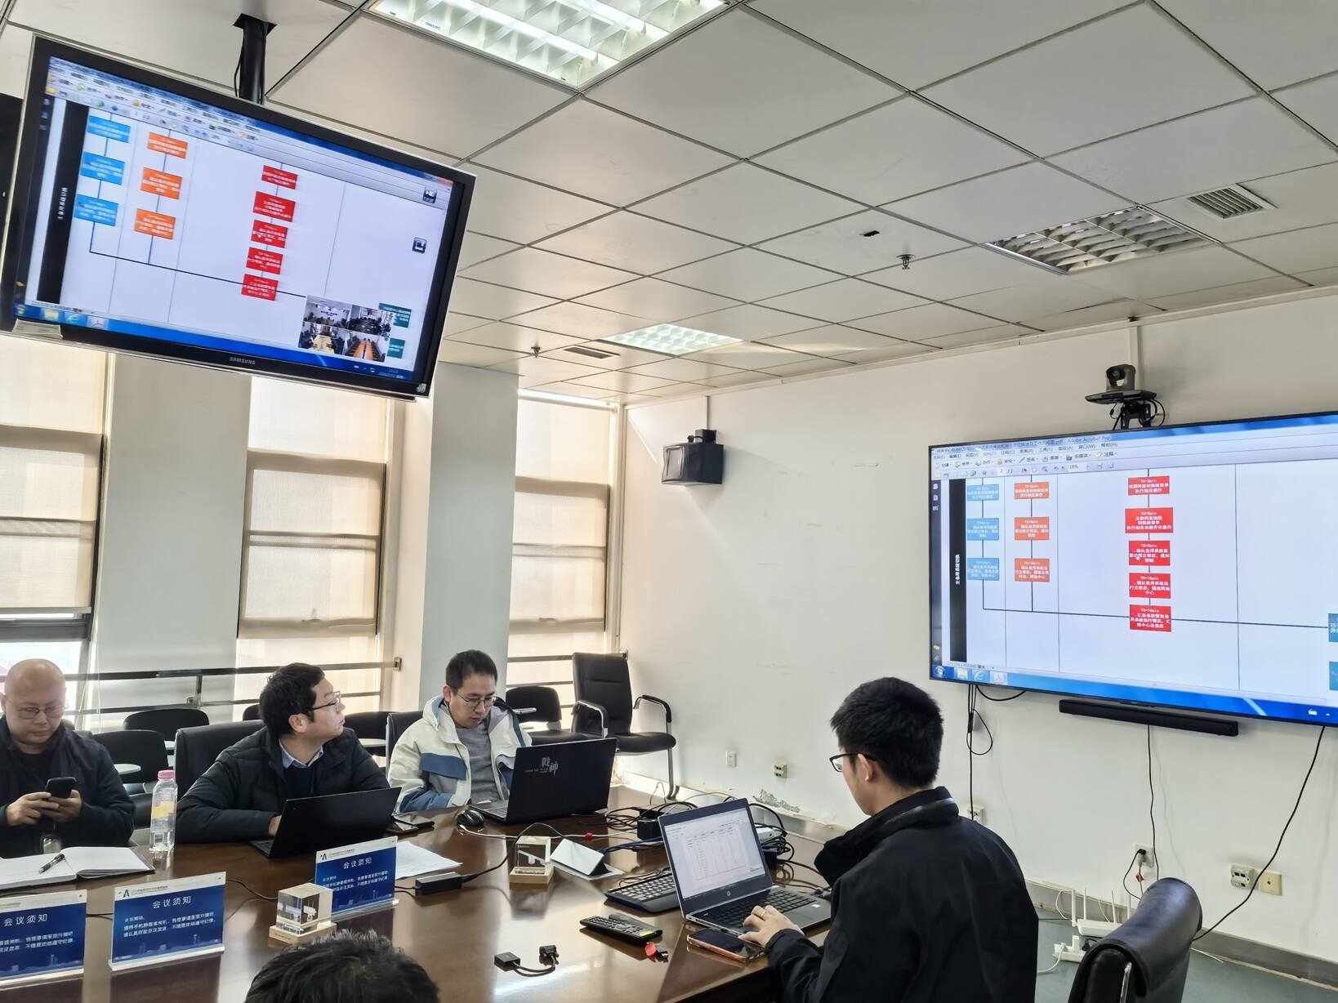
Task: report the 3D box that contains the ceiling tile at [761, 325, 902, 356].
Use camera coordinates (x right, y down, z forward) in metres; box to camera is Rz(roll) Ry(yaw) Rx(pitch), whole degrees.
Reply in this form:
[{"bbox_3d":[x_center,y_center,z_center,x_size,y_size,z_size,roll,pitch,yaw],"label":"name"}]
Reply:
[{"bbox_3d":[0.863,-0.864,5.588,0.595,0.020,0.595,4,-4,-40],"label":"ceiling tile"}]

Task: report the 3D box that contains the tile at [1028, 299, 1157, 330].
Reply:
[{"bbox_3d":[1.953,-0.874,4.893,0.260,0.024,0.590,4,-4,-40],"label":"tile"}]

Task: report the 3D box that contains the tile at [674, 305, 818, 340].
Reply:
[{"bbox_3d":[0.405,-0.897,5.208,0.595,0.020,0.595,4,-4,-40],"label":"tile"}]

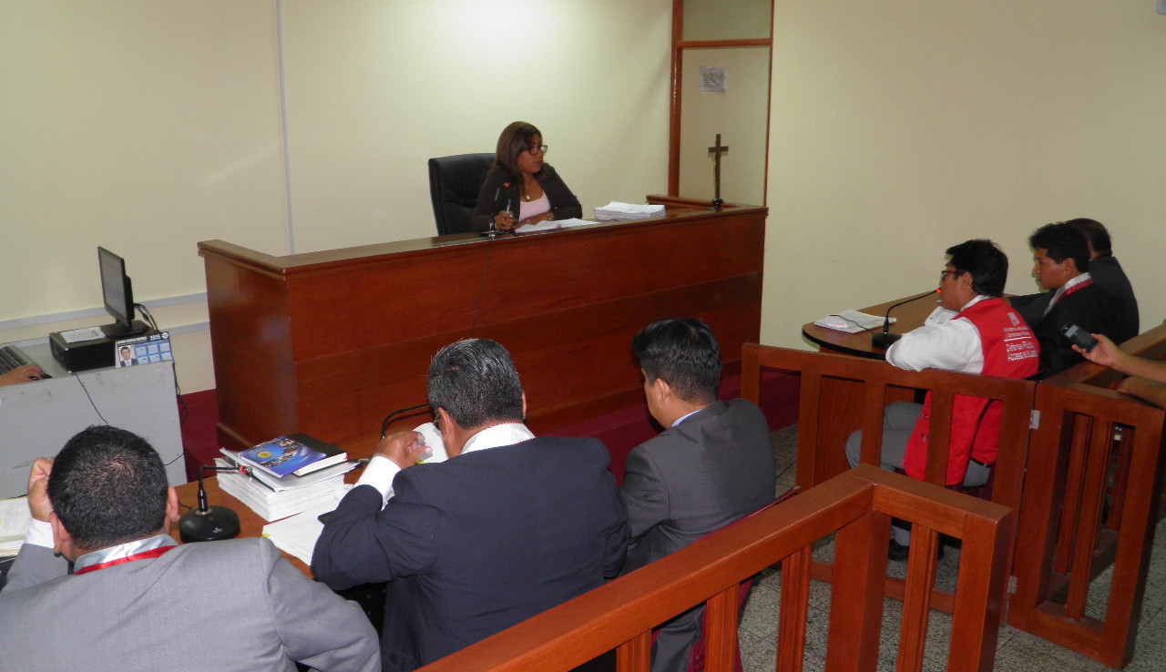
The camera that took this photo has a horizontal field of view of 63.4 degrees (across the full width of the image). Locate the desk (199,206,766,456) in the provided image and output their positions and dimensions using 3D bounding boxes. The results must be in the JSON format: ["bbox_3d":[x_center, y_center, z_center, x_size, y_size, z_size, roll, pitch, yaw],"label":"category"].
[{"bbox_3d":[-0.310,-0.089,4.625,2.740,0.925,0.900,-12,19,-40],"label":"desk"}]

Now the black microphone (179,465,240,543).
[{"bbox_3d":[-0.939,0.406,2.406,0.210,0.170,0.155,3,15,11],"label":"black microphone"}]

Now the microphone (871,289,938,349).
[{"bbox_3d":[1.394,-0.092,4.092,0.150,0.290,0.330,-9,17,-32],"label":"microphone"}]

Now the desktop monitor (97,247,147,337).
[{"bbox_3d":[-1.944,-0.185,3.966,0.190,0.345,0.450,-11,18,-36],"label":"desktop monitor"}]

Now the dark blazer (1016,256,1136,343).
[{"bbox_3d":[2.323,-0.062,4.429,0.520,0.660,0.540,13,19,42],"label":"dark blazer"}]

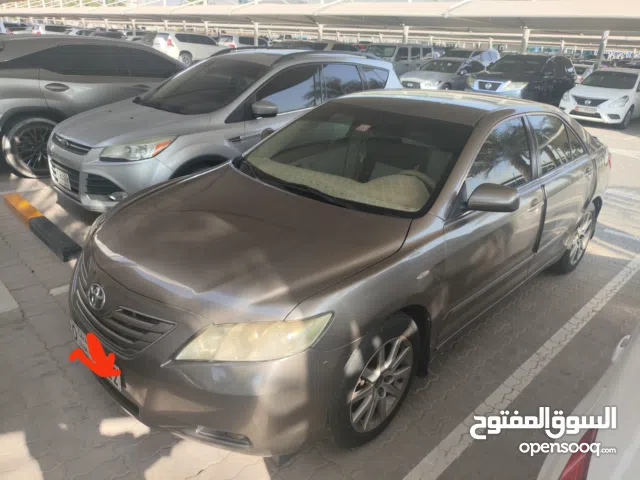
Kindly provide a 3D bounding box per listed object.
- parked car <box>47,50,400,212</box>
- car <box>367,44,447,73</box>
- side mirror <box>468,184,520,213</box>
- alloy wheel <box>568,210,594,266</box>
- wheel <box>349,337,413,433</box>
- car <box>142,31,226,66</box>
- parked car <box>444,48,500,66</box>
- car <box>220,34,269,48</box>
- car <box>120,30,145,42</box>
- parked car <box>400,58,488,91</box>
[{"bbox_3d":[-0.805,-1.475,5.452,1.870,1.680,4.520,22,30,36],"label":"parked car"},{"bbox_3d":[2.897,-7.260,18.786,1.880,1.840,4.700,24,31,39],"label":"car"},{"bbox_3d":[0.834,-0.198,2.121,0.140,0.150,0.220,-19,32,-41],"label":"side mirror"},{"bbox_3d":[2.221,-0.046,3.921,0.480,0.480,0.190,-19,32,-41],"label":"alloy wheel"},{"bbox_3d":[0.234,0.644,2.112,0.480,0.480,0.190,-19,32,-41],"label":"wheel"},{"bbox_3d":[-7.391,-11.349,26.458,4.800,1.860,1.880,-19,33,-41],"label":"car"},{"bbox_3d":[6.606,-7.889,20.621,4.700,1.800,1.870,-19,33,-41],"label":"parked car"},{"bbox_3d":[-4.709,-14.080,33.123,1.900,1.840,4.750,24,31,39],"label":"car"},{"bbox_3d":[-16.689,-19.437,43.612,1.880,1.800,4.700,24,31,39],"label":"car"},{"bbox_3d":[4.812,-5.967,16.548,4.750,1.450,1.830,-19,32,-41],"label":"parked car"}]

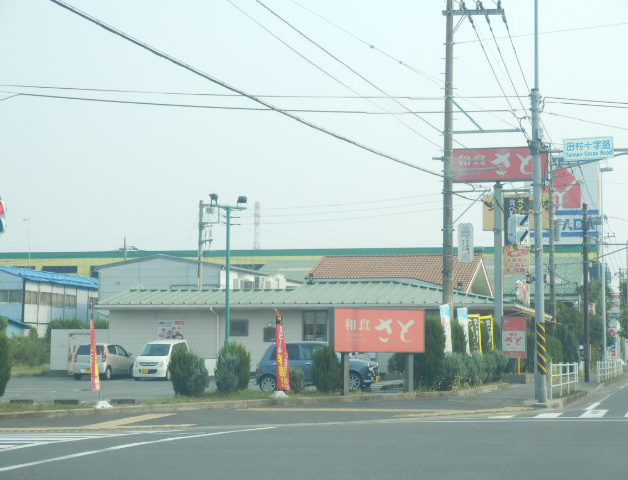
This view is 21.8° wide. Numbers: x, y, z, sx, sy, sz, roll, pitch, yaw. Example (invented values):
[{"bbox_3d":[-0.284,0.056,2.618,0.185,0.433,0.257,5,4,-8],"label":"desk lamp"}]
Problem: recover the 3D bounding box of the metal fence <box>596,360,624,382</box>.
[{"bbox_3d":[14.069,6.143,77.147,0.100,0.850,27.000,-1,-4,12],"label":"metal fence"}]

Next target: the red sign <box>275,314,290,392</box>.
[{"bbox_3d":[-0.728,2.588,37.600,0.420,1.830,0.120,0,-4,0],"label":"red sign"}]

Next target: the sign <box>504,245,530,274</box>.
[{"bbox_3d":[7.167,0.697,57.300,0.900,1.050,0.150,-1,-4,12],"label":"sign"}]

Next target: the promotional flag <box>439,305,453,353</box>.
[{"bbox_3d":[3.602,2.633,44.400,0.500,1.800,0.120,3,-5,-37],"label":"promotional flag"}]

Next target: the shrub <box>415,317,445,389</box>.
[{"bbox_3d":[3.301,3.201,46.500,0.900,2.150,0.850,-1,-4,11],"label":"shrub"}]

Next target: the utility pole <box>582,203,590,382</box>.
[{"bbox_3d":[9.882,1.904,59.000,0.180,6.500,0.180,-1,-4,12],"label":"utility pole"}]

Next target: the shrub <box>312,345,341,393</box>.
[{"bbox_3d":[0.325,3.349,42.300,0.780,1.300,0.750,0,-4,0],"label":"shrub"}]

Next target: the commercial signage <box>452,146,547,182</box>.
[{"bbox_3d":[6.549,-2.651,57.500,3.450,1.250,0.400,-1,-4,12],"label":"commercial signage"}]

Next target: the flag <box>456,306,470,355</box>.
[{"bbox_3d":[4.702,2.931,51.000,0.450,1.720,0.200,-1,-4,12],"label":"flag"}]

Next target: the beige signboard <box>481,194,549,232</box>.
[{"bbox_3d":[12.227,-1.656,98.000,4.200,2.200,0.400,-1,-4,12],"label":"beige signboard"}]

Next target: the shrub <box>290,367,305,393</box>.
[{"bbox_3d":[-0.429,3.627,42.300,0.500,0.676,0.500,0,-4,0],"label":"shrub"}]

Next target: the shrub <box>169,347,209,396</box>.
[{"bbox_3d":[-2.931,3.071,38.000,0.930,1.180,0.900,0,-4,0],"label":"shrub"}]

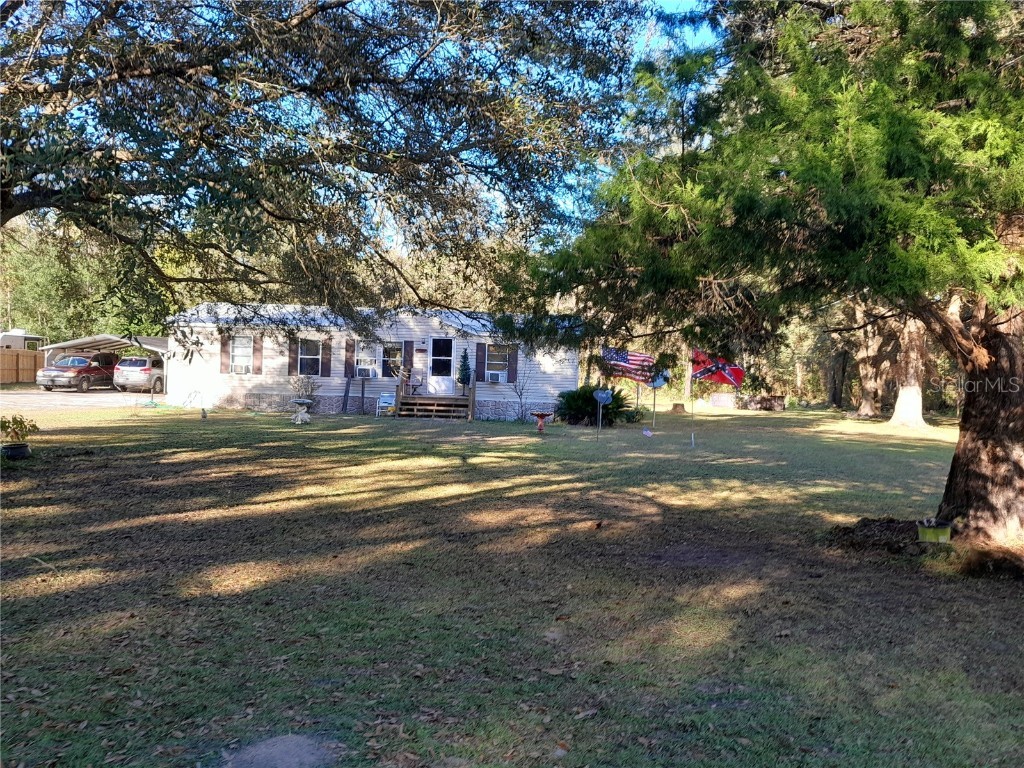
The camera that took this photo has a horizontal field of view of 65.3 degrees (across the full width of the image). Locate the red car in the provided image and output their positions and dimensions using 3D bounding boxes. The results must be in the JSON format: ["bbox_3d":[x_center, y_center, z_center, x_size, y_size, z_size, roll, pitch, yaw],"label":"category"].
[{"bbox_3d":[-20.079,-0.541,37.755,1.870,1.750,4.740,2,1,2],"label":"red car"}]

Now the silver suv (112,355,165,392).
[{"bbox_3d":[-17.422,-0.400,39.305,1.850,1.700,4.850,2,1,2],"label":"silver suv"}]

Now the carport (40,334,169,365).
[{"bbox_3d":[-18.583,-0.976,39.828,5.950,2.650,6.300,2,1,1],"label":"carport"}]

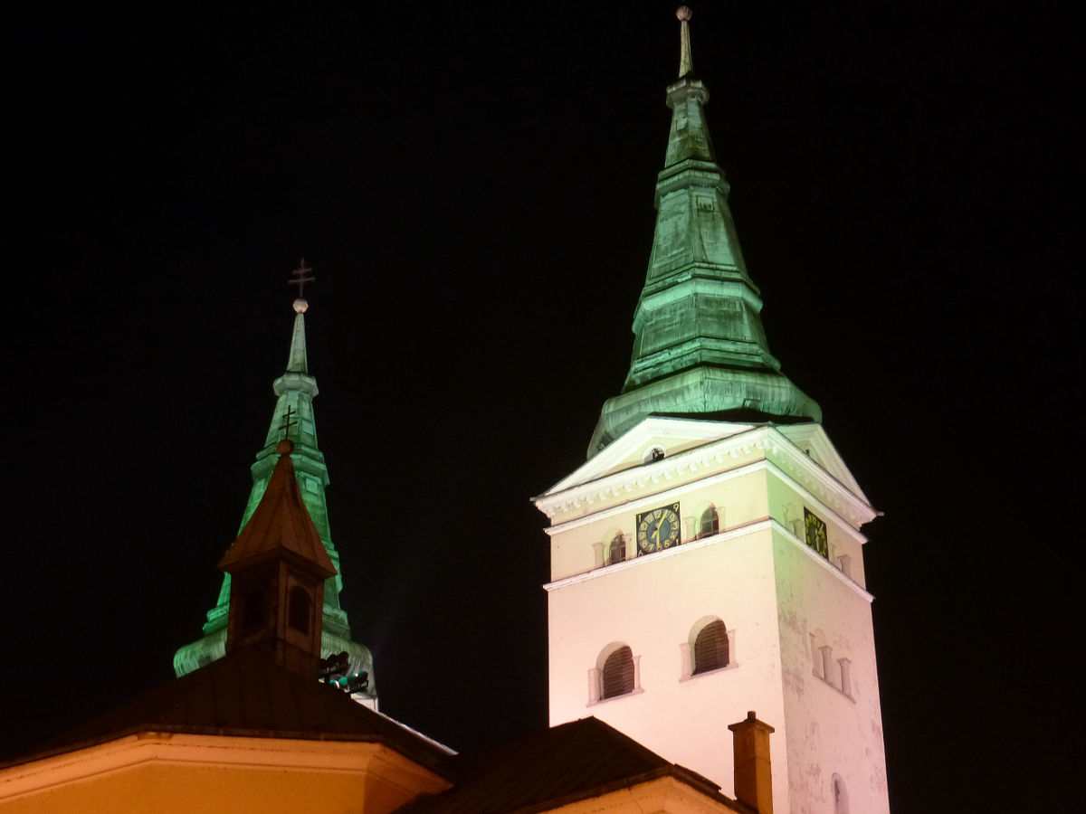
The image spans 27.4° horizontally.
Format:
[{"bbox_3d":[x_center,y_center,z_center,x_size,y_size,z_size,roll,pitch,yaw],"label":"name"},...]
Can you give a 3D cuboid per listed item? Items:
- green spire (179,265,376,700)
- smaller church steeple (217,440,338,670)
[{"bbox_3d":[-7.854,1.848,68.935,5.700,15.160,5.700,-19,-34,29],"label":"green spire"},{"bbox_3d":[-6.475,3.689,54.523,2.030,6.600,2.030,-19,-34,29],"label":"smaller church steeple"}]

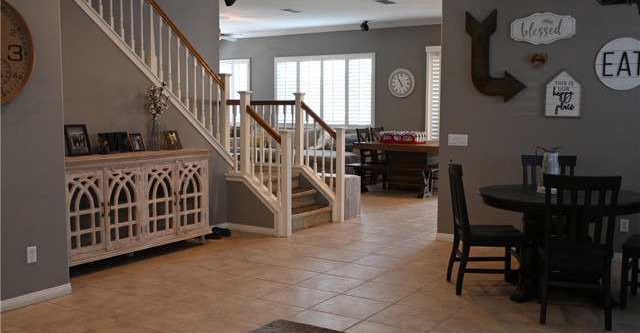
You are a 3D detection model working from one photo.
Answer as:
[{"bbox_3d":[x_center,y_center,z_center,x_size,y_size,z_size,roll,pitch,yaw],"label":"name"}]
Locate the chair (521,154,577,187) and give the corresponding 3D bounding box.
[{"bbox_3d":[2.052,0.422,5.717,0.470,1.000,0.580,1,5,13],"label":"chair"}]

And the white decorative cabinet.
[{"bbox_3d":[-1.818,0.386,6.133,0.430,0.990,1.870,4,6,33],"label":"white decorative cabinet"}]

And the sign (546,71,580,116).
[{"bbox_3d":[2.328,-0.693,6.128,0.326,0.431,0.025,4,6,33],"label":"sign"}]

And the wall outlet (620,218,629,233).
[{"bbox_3d":[2.821,0.553,5.928,0.073,0.115,0.012,4,6,33],"label":"wall outlet"}]

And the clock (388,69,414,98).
[{"bbox_3d":[1.544,-1.575,12.132,0.557,0.554,0.050,4,6,33],"label":"clock"}]

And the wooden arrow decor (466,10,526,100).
[{"bbox_3d":[1.764,-1.114,6.451,0.634,0.934,0.040,4,6,33],"label":"wooden arrow decor"}]

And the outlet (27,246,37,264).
[{"bbox_3d":[-2.105,0.650,4.692,0.012,0.117,0.072,4,6,33],"label":"outlet"}]

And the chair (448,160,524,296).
[{"bbox_3d":[1.317,0.479,5.096,0.580,1.000,0.470,0,5,0],"label":"chair"}]

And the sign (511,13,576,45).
[{"bbox_3d":[2.152,-1.335,6.187,0.612,0.302,0.020,4,6,33],"label":"sign"}]

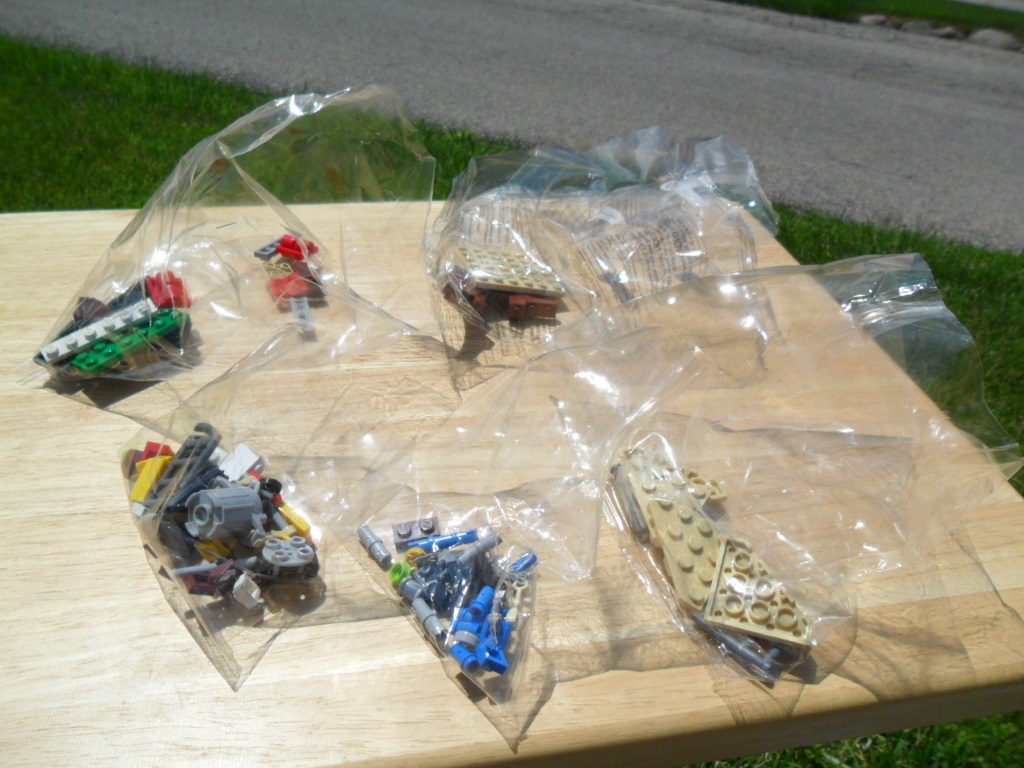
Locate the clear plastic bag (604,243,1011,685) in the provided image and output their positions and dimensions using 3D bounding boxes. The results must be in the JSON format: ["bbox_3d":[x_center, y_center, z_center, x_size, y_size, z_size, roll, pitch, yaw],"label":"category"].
[{"bbox_3d":[0.109,0.020,0.279,0.122,0.079,0.114,-15,40,-23],"label":"clear plastic bag"}]

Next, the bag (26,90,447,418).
[{"bbox_3d":[-0.118,-0.060,0.348,0.152,0.103,0.122,8,37,6],"label":"bag"}]

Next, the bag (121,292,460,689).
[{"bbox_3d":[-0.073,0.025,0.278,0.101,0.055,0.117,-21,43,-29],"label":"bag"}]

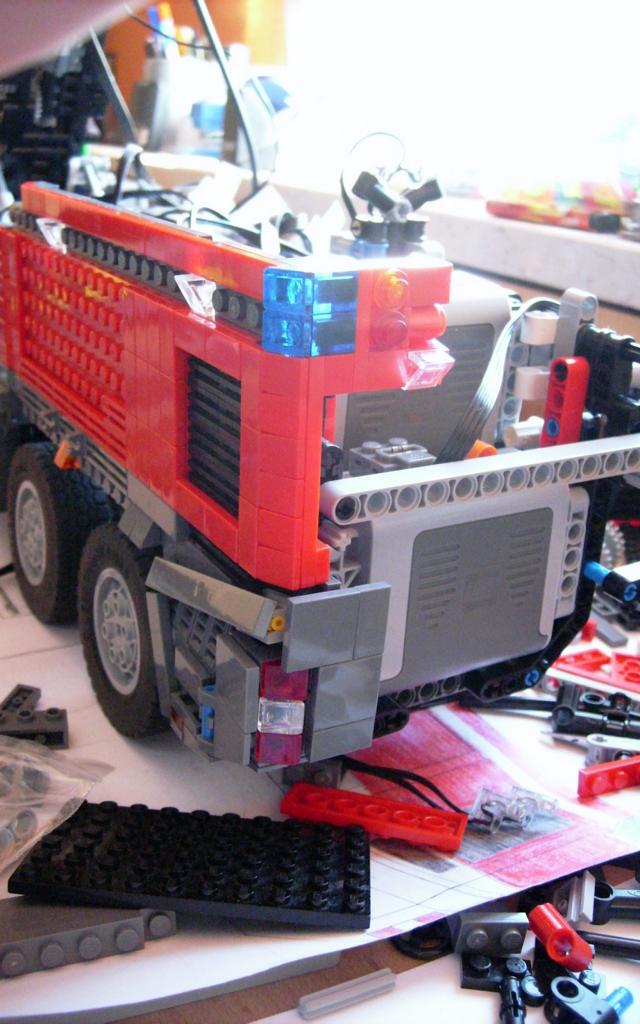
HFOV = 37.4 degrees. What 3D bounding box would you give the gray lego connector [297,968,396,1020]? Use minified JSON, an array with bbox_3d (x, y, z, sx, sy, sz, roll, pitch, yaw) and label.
[{"bbox_3d":[0.007,0.113,0.222,0.024,0.005,0.005,-7,24,-23],"label":"gray lego connector"}]

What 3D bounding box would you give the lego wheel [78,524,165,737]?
[{"bbox_3d":[-0.047,0.033,0.288,0.036,0.069,0.069,-10,26,-29],"label":"lego wheel"}]

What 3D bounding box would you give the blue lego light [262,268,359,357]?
[{"bbox_3d":[-0.002,-0.038,0.178,0.017,0.016,0.009,-9,23,-30],"label":"blue lego light"}]

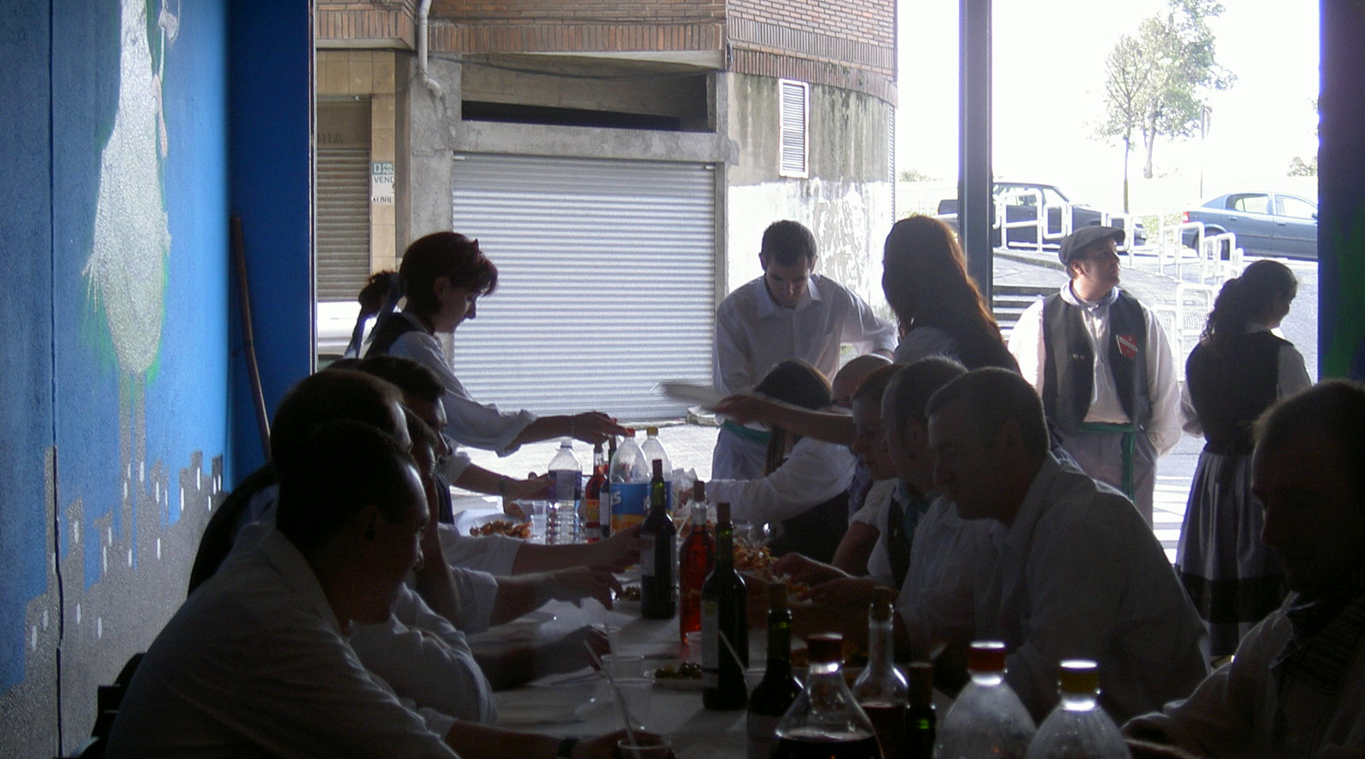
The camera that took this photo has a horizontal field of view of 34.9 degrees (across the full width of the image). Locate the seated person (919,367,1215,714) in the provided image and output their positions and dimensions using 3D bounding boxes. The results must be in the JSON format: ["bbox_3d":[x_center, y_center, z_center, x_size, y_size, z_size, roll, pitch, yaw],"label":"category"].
[{"bbox_3d":[0.541,0.638,3.372,0.680,1.310,0.520,0,2,-5],"label":"seated person"}]

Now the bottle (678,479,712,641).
[{"bbox_3d":[0.033,0.363,4.374,0.075,0.316,0.075,0,2,0],"label":"bottle"}]

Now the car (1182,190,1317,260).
[{"bbox_3d":[12.025,-2.977,43.400,4.280,1.420,1.710,5,3,14],"label":"car"}]

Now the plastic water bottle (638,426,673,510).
[{"bbox_3d":[-0.083,0.301,6.113,0.108,0.330,0.108,0,2,0],"label":"plastic water bottle"}]

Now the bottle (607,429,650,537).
[{"bbox_3d":[-0.141,0.301,5.885,0.107,0.330,0.107,0,2,0],"label":"bottle"}]

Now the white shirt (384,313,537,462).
[{"bbox_3d":[-0.588,0.056,5.655,0.430,0.480,0.440,-1,2,-14],"label":"white shirt"}]

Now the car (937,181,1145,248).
[{"bbox_3d":[7.363,-3.315,44.500,4.250,1.570,1.720,3,2,6],"label":"car"}]

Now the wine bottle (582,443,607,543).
[{"bbox_3d":[-0.230,0.319,5.963,0.074,0.305,0.074,0,2,0],"label":"wine bottle"}]

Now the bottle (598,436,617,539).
[{"bbox_3d":[-0.192,0.315,6.034,0.075,0.318,0.075,0,2,0],"label":"bottle"}]

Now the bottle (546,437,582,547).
[{"bbox_3d":[-0.307,0.319,5.664,0.090,0.318,0.090,0,2,0],"label":"bottle"}]

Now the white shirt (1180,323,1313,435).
[{"bbox_3d":[2.242,0.011,8.620,0.470,0.460,0.290,1,2,27],"label":"white shirt"}]

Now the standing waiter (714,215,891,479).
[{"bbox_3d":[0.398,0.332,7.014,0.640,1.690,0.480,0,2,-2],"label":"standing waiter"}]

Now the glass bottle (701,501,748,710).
[{"bbox_3d":[0.070,0.365,3.535,0.075,0.333,0.075,0,2,0],"label":"glass bottle"}]

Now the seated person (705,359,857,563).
[{"bbox_3d":[0.286,0.587,5.520,0.640,1.265,0.500,0,2,-6],"label":"seated person"}]

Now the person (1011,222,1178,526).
[{"bbox_3d":[1.562,0.283,8.200,0.630,1.722,0.360,0,2,7],"label":"person"}]

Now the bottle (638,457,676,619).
[{"bbox_3d":[-0.053,0.343,4.713,0.075,0.336,0.075,0,2,0],"label":"bottle"}]

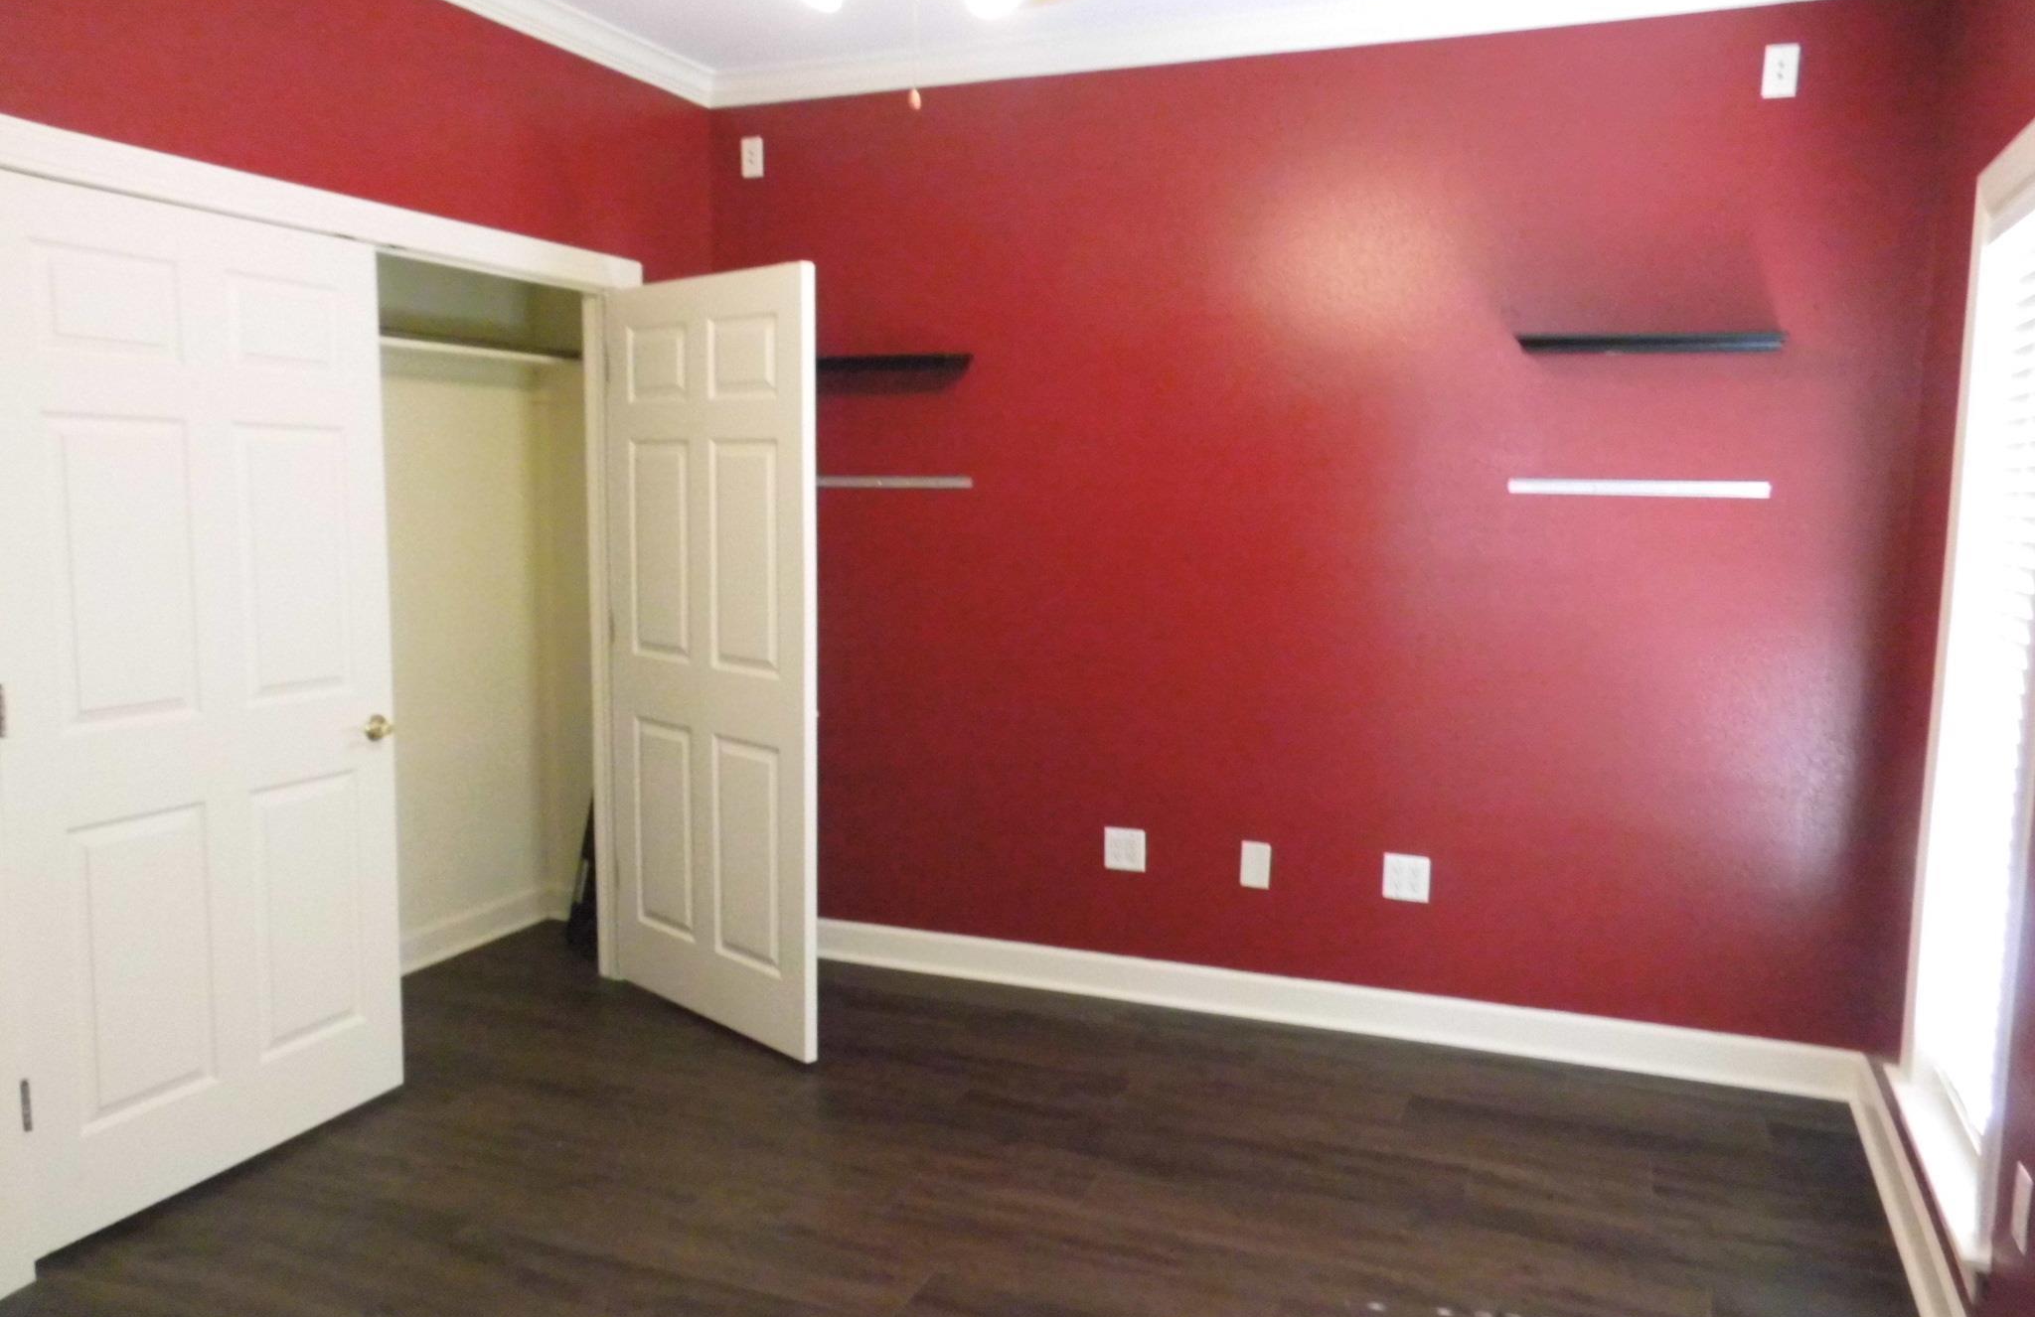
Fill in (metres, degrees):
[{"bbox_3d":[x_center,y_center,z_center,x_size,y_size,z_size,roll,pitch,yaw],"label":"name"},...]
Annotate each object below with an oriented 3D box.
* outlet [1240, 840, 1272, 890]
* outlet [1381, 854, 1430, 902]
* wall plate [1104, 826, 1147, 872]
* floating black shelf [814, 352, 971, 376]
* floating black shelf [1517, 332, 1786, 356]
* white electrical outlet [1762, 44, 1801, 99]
[{"bbox_3d":[0.671,0.584,4.138,0.077,0.122,0.010,3,7,21],"label":"outlet"},{"bbox_3d":[1.057,0.599,3.988,0.120,0.122,0.010,3,7,21],"label":"outlet"},{"bbox_3d":[0.314,0.558,4.276,0.121,0.121,0.010,3,7,21],"label":"wall plate"},{"bbox_3d":[-0.445,-0.866,4.320,0.600,0.034,0.185,3,7,21],"label":"floating black shelf"},{"bbox_3d":[1.528,-0.758,3.558,0.600,0.034,0.185,3,7,21],"label":"floating black shelf"},{"bbox_3d":[1.806,-1.389,3.473,0.075,0.121,0.010,3,7,21],"label":"white electrical outlet"}]

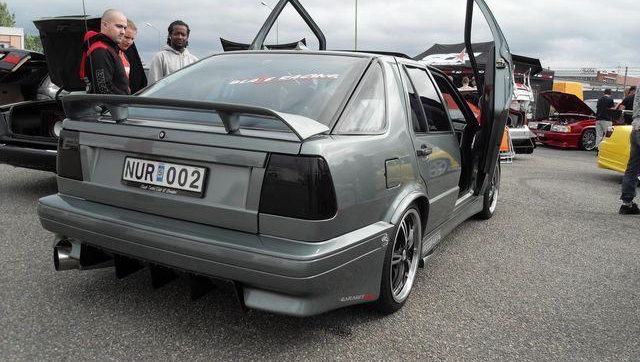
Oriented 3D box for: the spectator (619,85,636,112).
[{"bbox_3d":[7.508,-1.448,12.600,0.420,1.700,0.500,-1,9,-18],"label":"spectator"}]

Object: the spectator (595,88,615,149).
[{"bbox_3d":[7.351,-1.527,13.400,0.500,1.720,0.350,9,11,38],"label":"spectator"}]

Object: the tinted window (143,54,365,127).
[{"bbox_3d":[-0.368,-0.529,2.844,1.280,0.090,0.740,8,41,27],"label":"tinted window"}]

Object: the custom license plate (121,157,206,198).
[{"bbox_3d":[-0.706,-0.021,2.325,0.510,0.135,0.025,8,-3,27],"label":"custom license plate"}]

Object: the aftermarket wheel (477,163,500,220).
[{"bbox_3d":[1.623,0.070,5.122,0.220,0.610,0.610,8,10,27],"label":"aftermarket wheel"}]

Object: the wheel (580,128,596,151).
[{"bbox_3d":[7.260,-1.103,14.096,0.630,0.630,0.210,-1,9,-16],"label":"wheel"}]

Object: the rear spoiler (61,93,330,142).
[{"bbox_3d":[-0.649,-0.304,2.362,1.420,0.135,0.330,8,10,27],"label":"rear spoiler"}]

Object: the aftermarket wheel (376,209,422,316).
[{"bbox_3d":[0.368,0.386,2.784,0.220,0.610,0.610,8,10,27],"label":"aftermarket wheel"}]

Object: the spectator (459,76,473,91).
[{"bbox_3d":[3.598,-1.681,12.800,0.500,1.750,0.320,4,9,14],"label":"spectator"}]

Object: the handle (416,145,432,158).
[{"bbox_3d":[0.581,-0.165,2.853,0.050,0.060,0.200,8,10,27],"label":"handle"}]

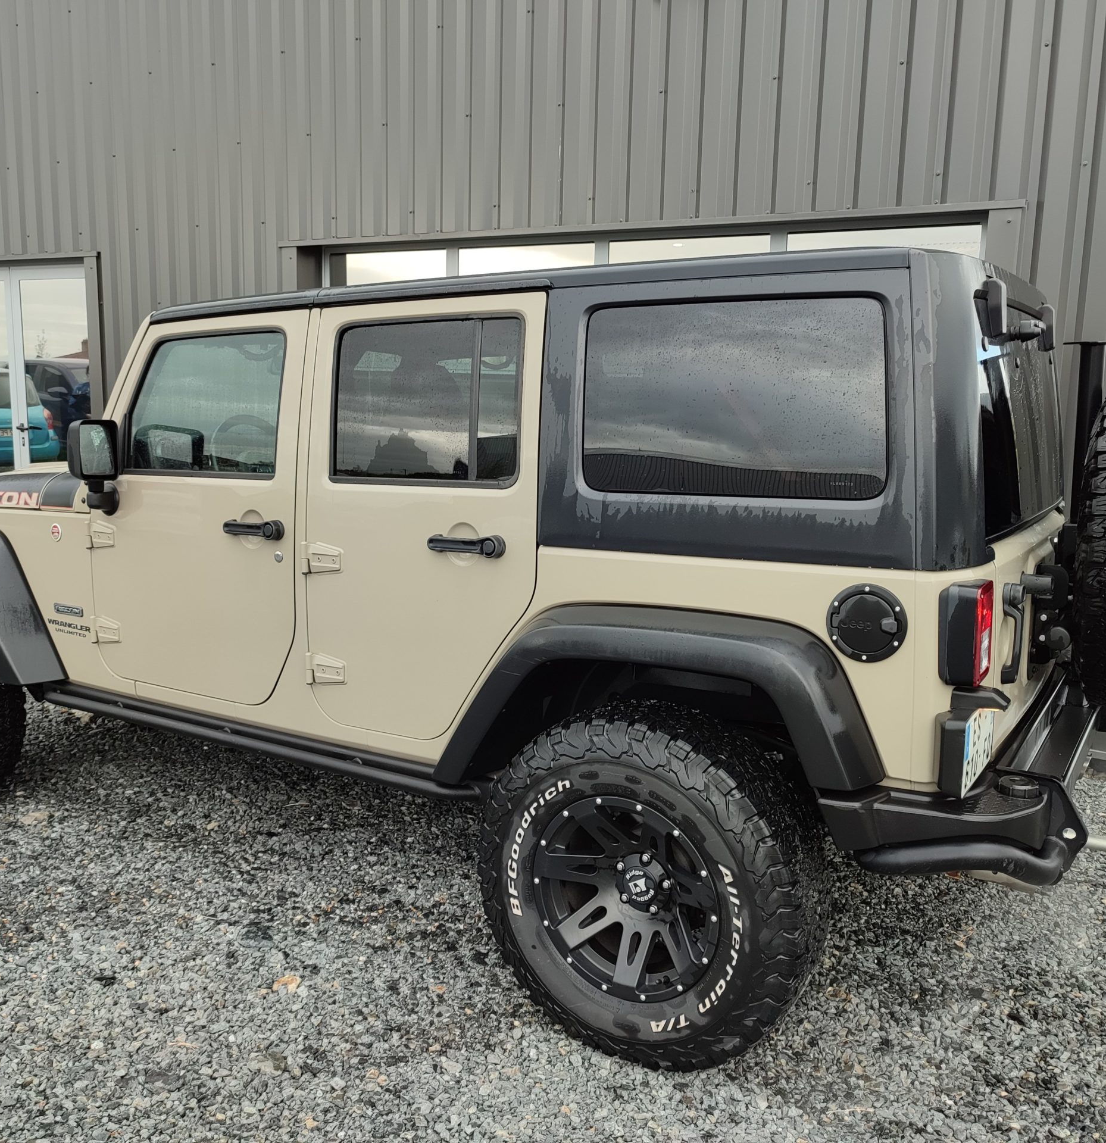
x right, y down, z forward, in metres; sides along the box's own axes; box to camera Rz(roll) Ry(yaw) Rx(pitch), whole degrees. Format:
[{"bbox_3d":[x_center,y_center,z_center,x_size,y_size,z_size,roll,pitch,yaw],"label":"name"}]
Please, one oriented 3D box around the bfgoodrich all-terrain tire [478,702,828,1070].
[{"bbox_3d":[0.220,0.716,2.560,0.815,0.815,0.280,6,10,31],"label":"bfgoodrich all-terrain tire"}]

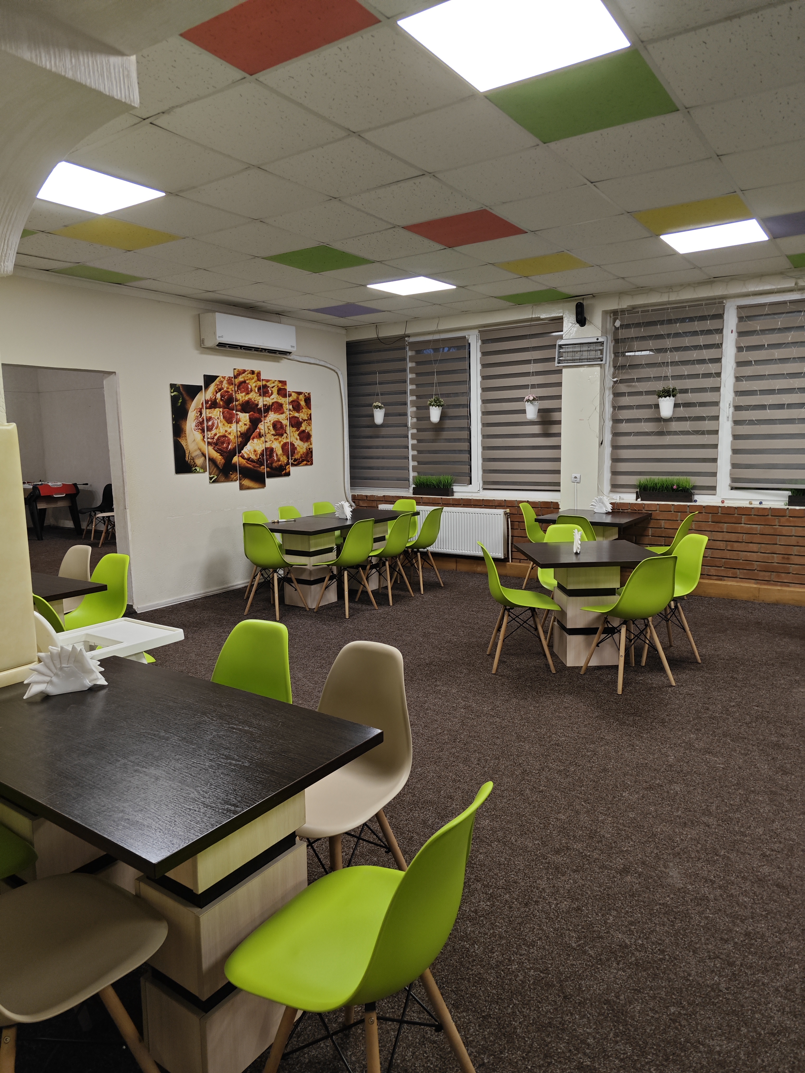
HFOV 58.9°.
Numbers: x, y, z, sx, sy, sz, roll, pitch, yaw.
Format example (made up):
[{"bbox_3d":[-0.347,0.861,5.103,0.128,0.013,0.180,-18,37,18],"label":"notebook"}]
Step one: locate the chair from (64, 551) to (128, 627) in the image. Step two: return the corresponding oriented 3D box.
[{"bbox_3d":[-1.822,0.537,4.123,0.455,0.805,0.510,4,9,34],"label":"chair"}]

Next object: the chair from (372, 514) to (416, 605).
[{"bbox_3d":[-0.159,0.176,6.525,0.520,0.805,0.450,5,10,36],"label":"chair"}]

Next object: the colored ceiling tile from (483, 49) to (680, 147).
[{"bbox_3d":[0.711,-1.689,2.764,0.585,0.018,0.585,4,10,34],"label":"colored ceiling tile"}]

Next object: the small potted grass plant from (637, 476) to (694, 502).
[{"bbox_3d":[2.394,-0.435,6.506,0.490,0.230,0.130,4,10,34],"label":"small potted grass plant"}]

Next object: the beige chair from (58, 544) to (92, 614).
[{"bbox_3d":[-2.256,0.488,4.573,0.450,0.805,0.520,4,9,30],"label":"beige chair"}]

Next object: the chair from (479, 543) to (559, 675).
[{"bbox_3d":[0.740,0.427,4.587,0.515,0.800,0.455,-1,8,2],"label":"chair"}]

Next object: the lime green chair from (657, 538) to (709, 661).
[{"bbox_3d":[1.723,0.397,4.712,0.510,0.805,0.455,-2,8,-7],"label":"lime green chair"}]

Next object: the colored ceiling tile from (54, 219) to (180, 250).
[{"bbox_3d":[-1.767,-1.875,4.428,0.590,0.020,0.590,4,10,34],"label":"colored ceiling tile"}]

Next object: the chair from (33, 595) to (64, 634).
[{"bbox_3d":[-1.550,0.622,3.567,0.455,0.800,0.515,7,11,43],"label":"chair"}]

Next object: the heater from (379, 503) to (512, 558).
[{"bbox_3d":[0.426,-0.075,7.886,1.600,0.500,0.110,4,9,34],"label":"heater"}]

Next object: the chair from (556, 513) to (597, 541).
[{"bbox_3d":[1.540,0.190,6.205,0.450,0.805,0.520,4,9,30],"label":"chair"}]

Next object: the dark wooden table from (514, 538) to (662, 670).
[{"bbox_3d":[1.206,0.453,4.681,0.800,0.720,0.800,-1,8,-3],"label":"dark wooden table"}]

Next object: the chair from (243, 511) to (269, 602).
[{"bbox_3d":[-1.248,0.172,6.753,0.510,0.805,0.455,5,9,36],"label":"chair"}]

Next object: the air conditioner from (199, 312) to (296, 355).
[{"bbox_3d":[-1.485,-1.966,6.993,0.215,0.292,1.055,4,10,34],"label":"air conditioner"}]

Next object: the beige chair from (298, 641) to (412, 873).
[{"bbox_3d":[-0.223,0.771,2.149,0.460,0.800,0.500,4,10,34],"label":"beige chair"}]

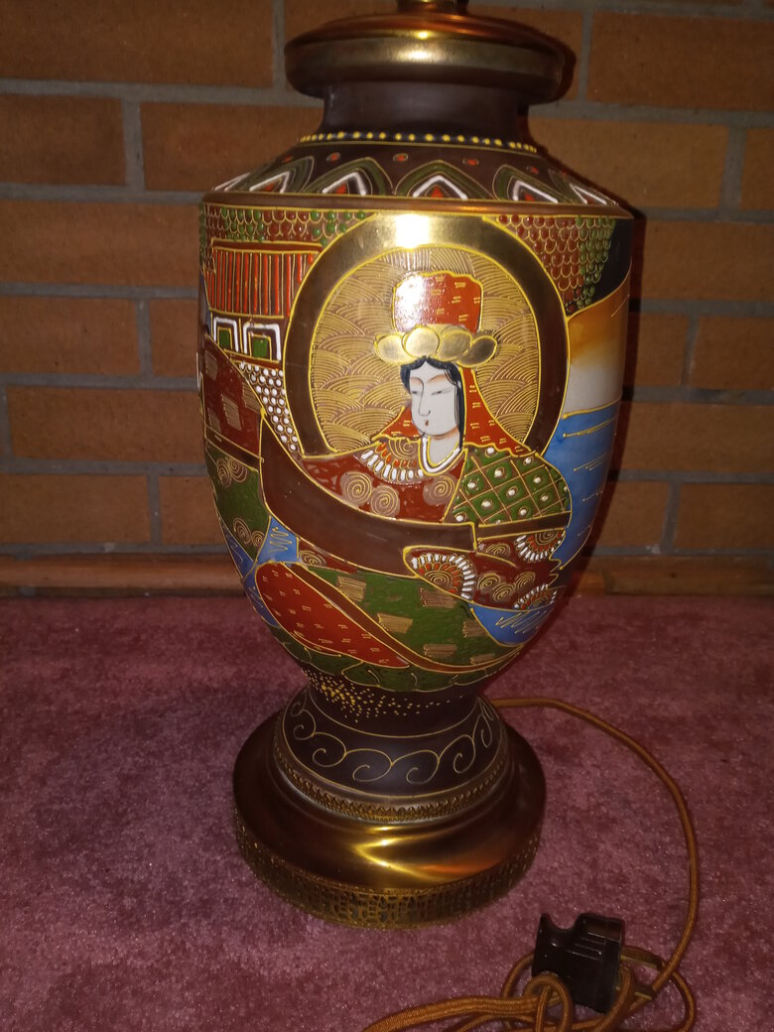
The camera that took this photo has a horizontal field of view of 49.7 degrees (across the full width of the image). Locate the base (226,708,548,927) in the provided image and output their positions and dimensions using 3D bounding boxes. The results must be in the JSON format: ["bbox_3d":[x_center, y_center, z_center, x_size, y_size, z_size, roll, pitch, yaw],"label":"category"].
[{"bbox_3d":[0.001,0.132,0.427,0.156,0.047,0.156,2,19,0],"label":"base"}]

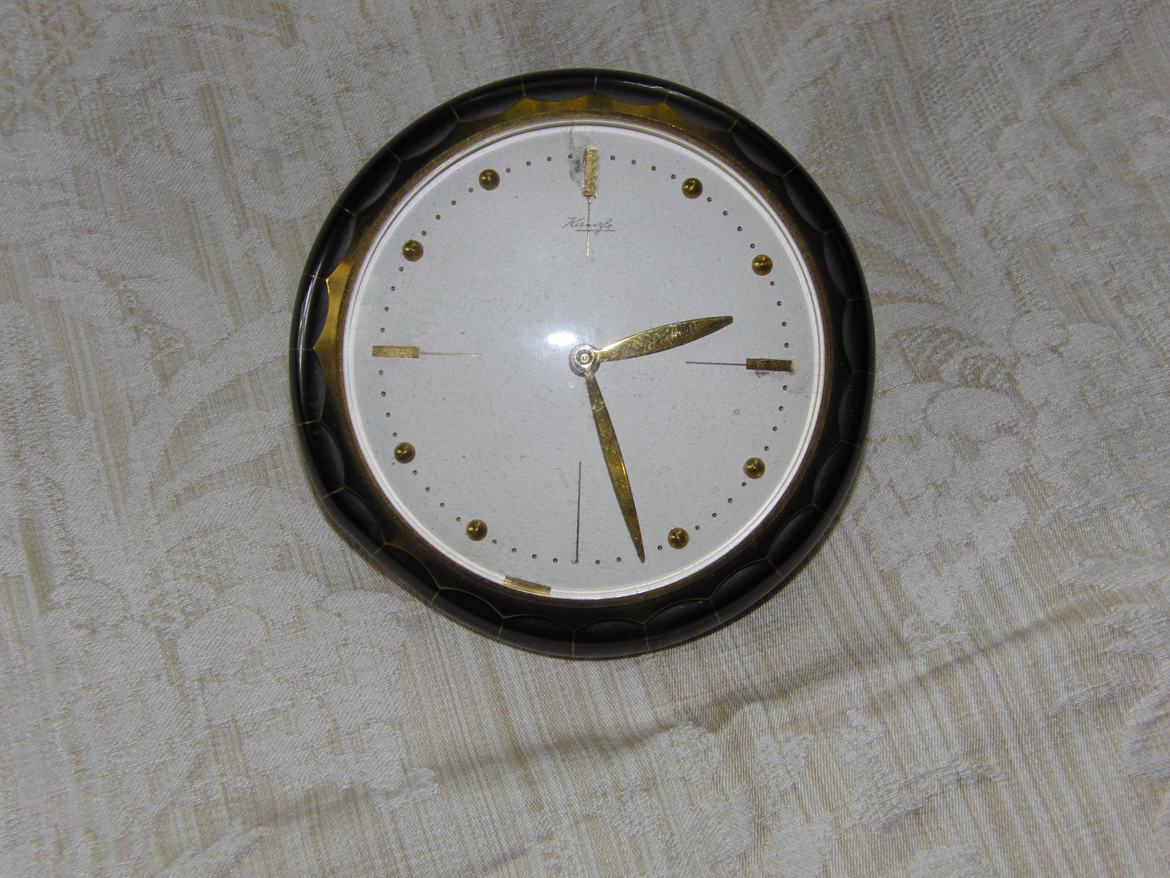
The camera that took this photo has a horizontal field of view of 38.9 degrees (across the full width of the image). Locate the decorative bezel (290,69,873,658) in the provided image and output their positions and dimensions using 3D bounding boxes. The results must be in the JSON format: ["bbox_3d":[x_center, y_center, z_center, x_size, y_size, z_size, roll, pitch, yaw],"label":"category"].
[{"bbox_3d":[-0.001,-0.020,0.438,0.154,0.030,0.154,2,89,-1],"label":"decorative bezel"}]

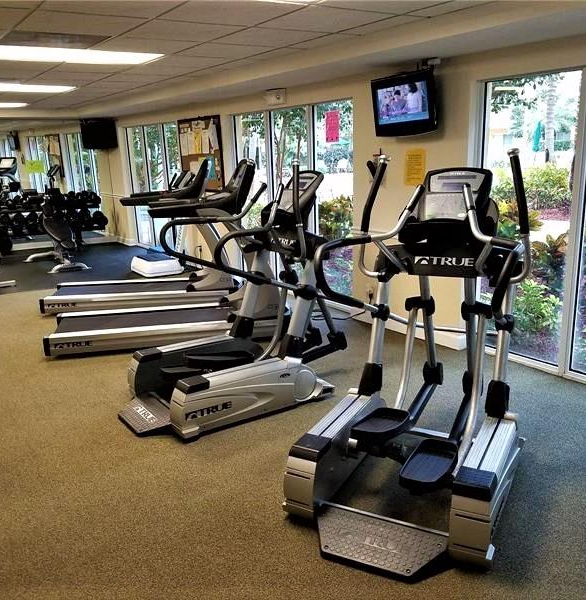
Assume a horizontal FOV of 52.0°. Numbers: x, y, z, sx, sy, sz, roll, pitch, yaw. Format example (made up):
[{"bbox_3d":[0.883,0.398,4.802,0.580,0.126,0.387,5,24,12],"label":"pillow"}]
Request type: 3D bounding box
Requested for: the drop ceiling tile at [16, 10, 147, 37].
[{"bbox_3d":[-1.175,-1.535,3.326,0.600,0.020,0.600,-12,17,-33],"label":"drop ceiling tile"}]

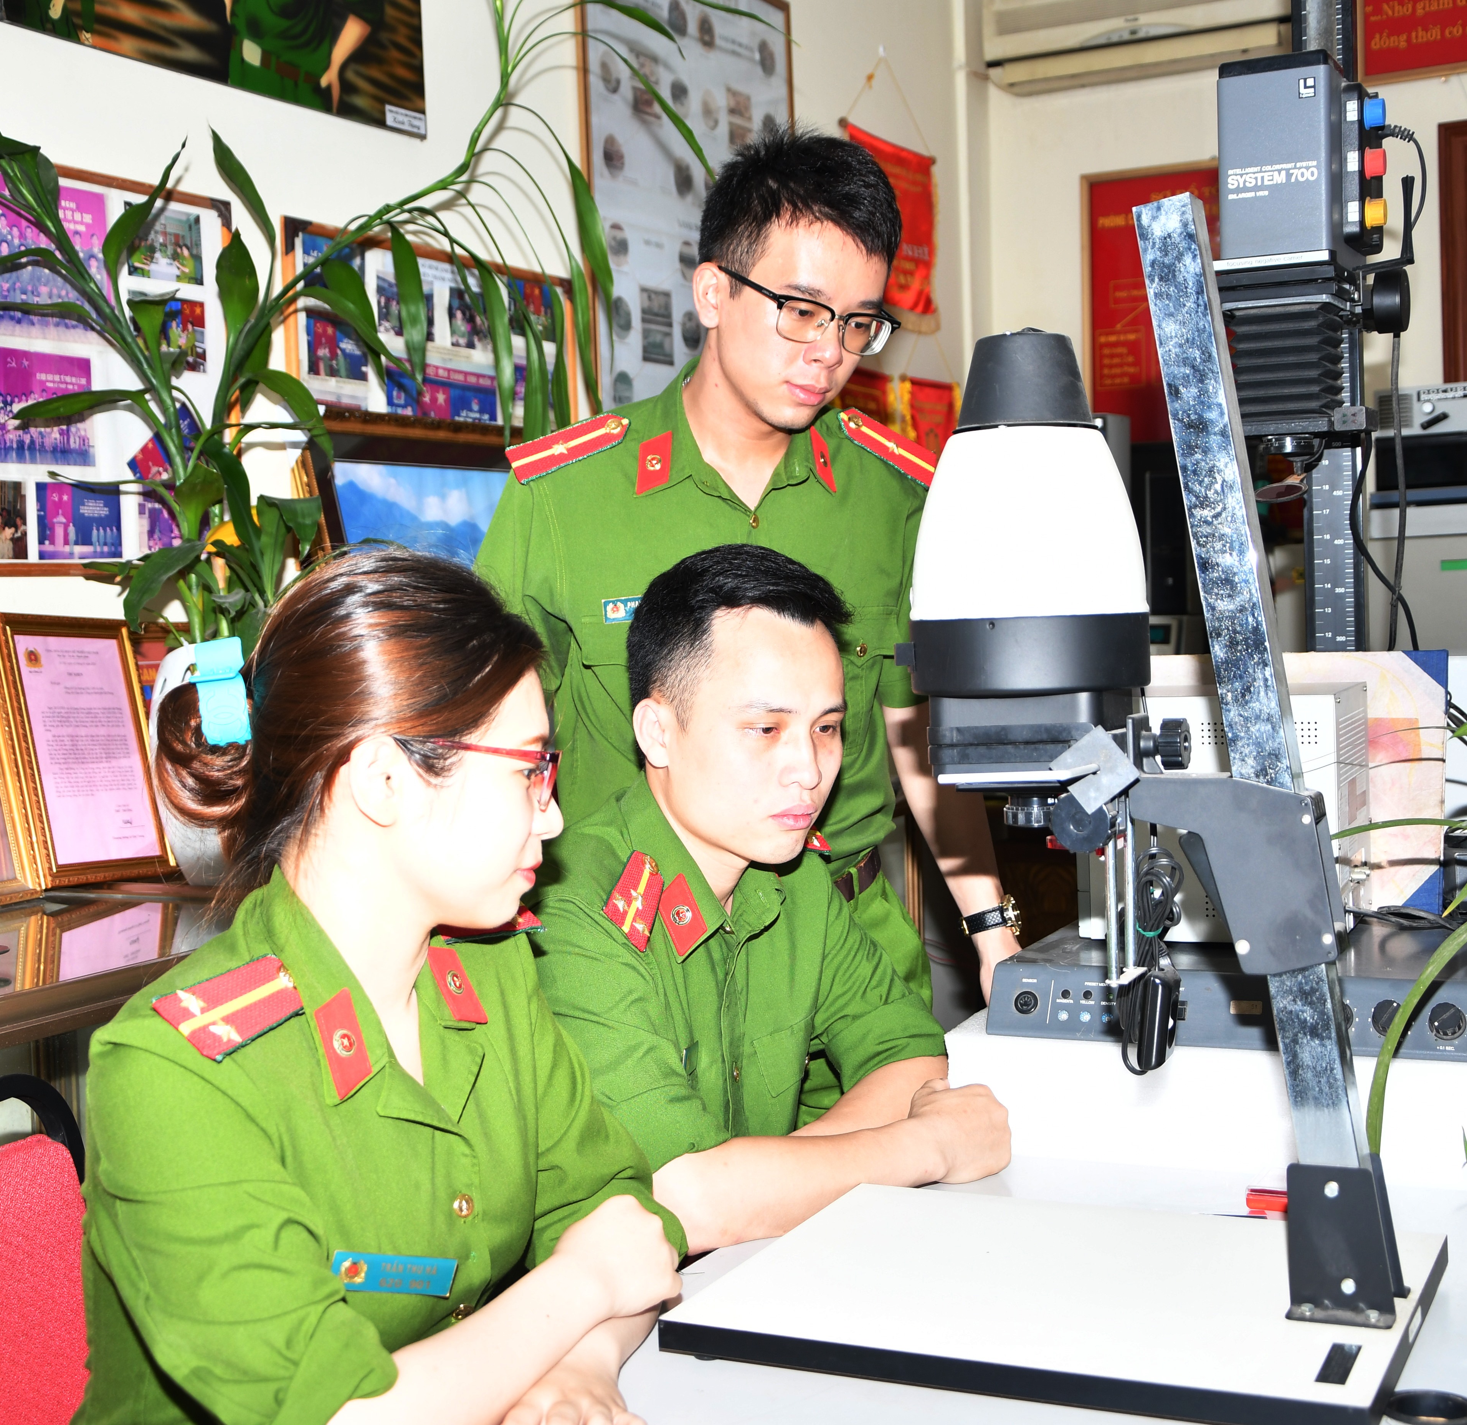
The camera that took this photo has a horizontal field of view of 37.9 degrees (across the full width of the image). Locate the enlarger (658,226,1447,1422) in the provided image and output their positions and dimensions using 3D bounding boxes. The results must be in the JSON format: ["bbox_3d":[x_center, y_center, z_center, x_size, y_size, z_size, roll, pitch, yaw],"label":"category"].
[{"bbox_3d":[0.220,0.040,1.458,0.459,0.742,0.356,-1,3,26],"label":"enlarger"}]

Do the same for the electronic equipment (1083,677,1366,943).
[{"bbox_3d":[0.482,0.092,2.052,0.241,0.228,0.220,-1,3,26],"label":"electronic equipment"}]

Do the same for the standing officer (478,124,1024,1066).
[{"bbox_3d":[0.035,0.300,1.970,0.520,1.670,0.360,-3,3,-18],"label":"standing officer"}]

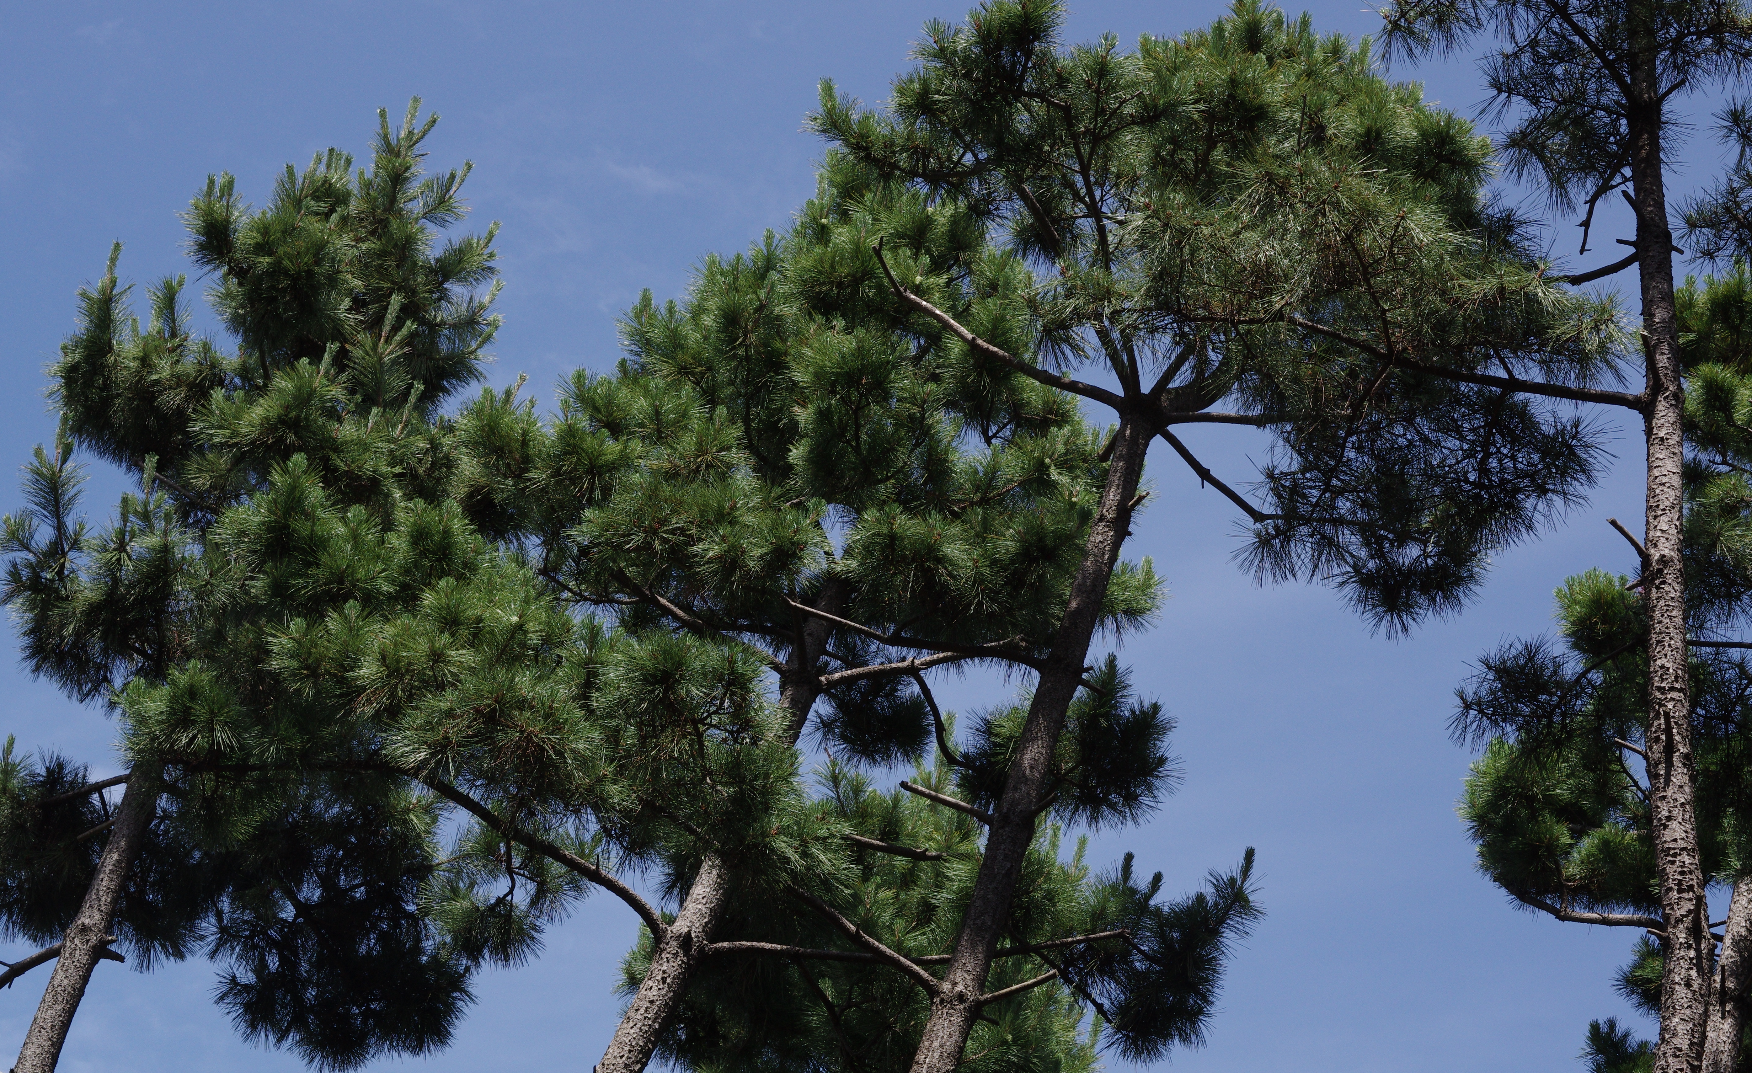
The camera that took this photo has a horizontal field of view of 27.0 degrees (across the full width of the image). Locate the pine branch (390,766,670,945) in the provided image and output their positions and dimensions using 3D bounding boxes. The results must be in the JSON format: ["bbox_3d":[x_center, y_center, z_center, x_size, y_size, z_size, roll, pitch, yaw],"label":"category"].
[{"bbox_3d":[-1.140,1.050,12.000,0.920,0.450,0.500,2,-27,0],"label":"pine branch"}]

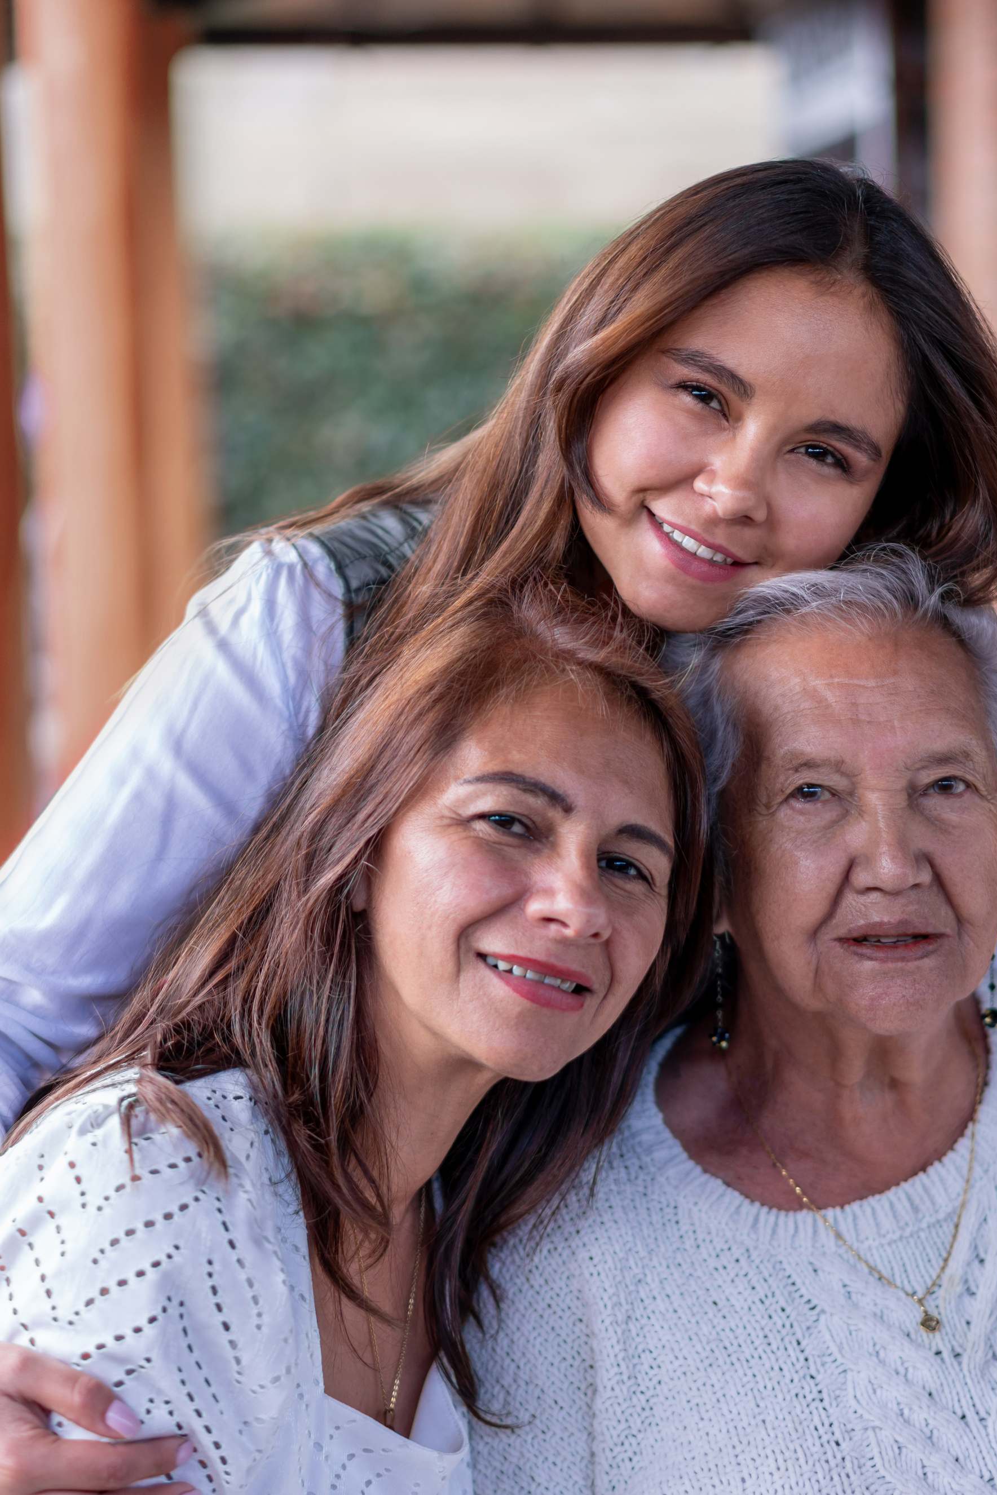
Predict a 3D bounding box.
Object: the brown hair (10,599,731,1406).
[{"bbox_3d":[-0.050,0.095,1.540,0.285,0.370,0.250,14,4,-15],"label":"brown hair"}]

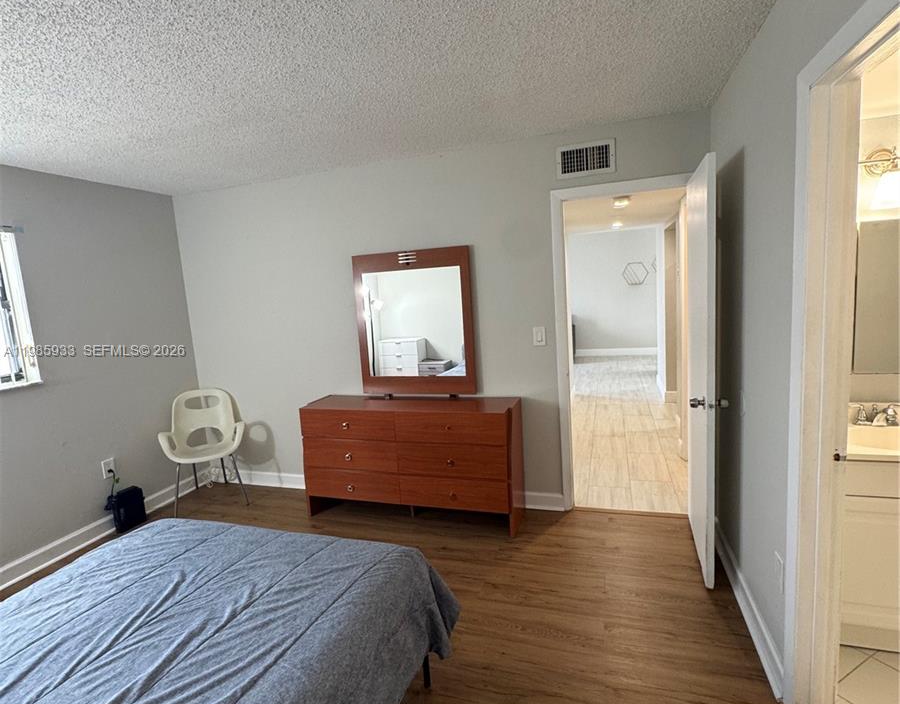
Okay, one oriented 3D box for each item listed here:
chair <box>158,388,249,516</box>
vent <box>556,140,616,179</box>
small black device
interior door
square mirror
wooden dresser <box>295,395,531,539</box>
[{"bbox_3d":[-1.930,0.751,3.822,0.610,0.866,0.600,-8,9,-25],"label":"chair"},{"bbox_3d":[0.817,-1.154,2.906,0.340,0.186,0.025,-1,8,19],"label":"vent"},{"bbox_3d":[-2.301,1.135,3.479,0.090,0.250,0.200,-1,8,19],"label":"small black device"},{"bbox_3d":[1.322,0.100,2.577,0.040,2.032,0.712,-1,8,19],"label":"interior door"},{"bbox_3d":[-0.255,-0.189,3.386,0.870,1.010,0.040,-1,8,19],"label":"square mirror"},{"bbox_3d":[-0.255,0.741,3.351,1.462,0.793,0.395,-1,8,19],"label":"wooden dresser"}]

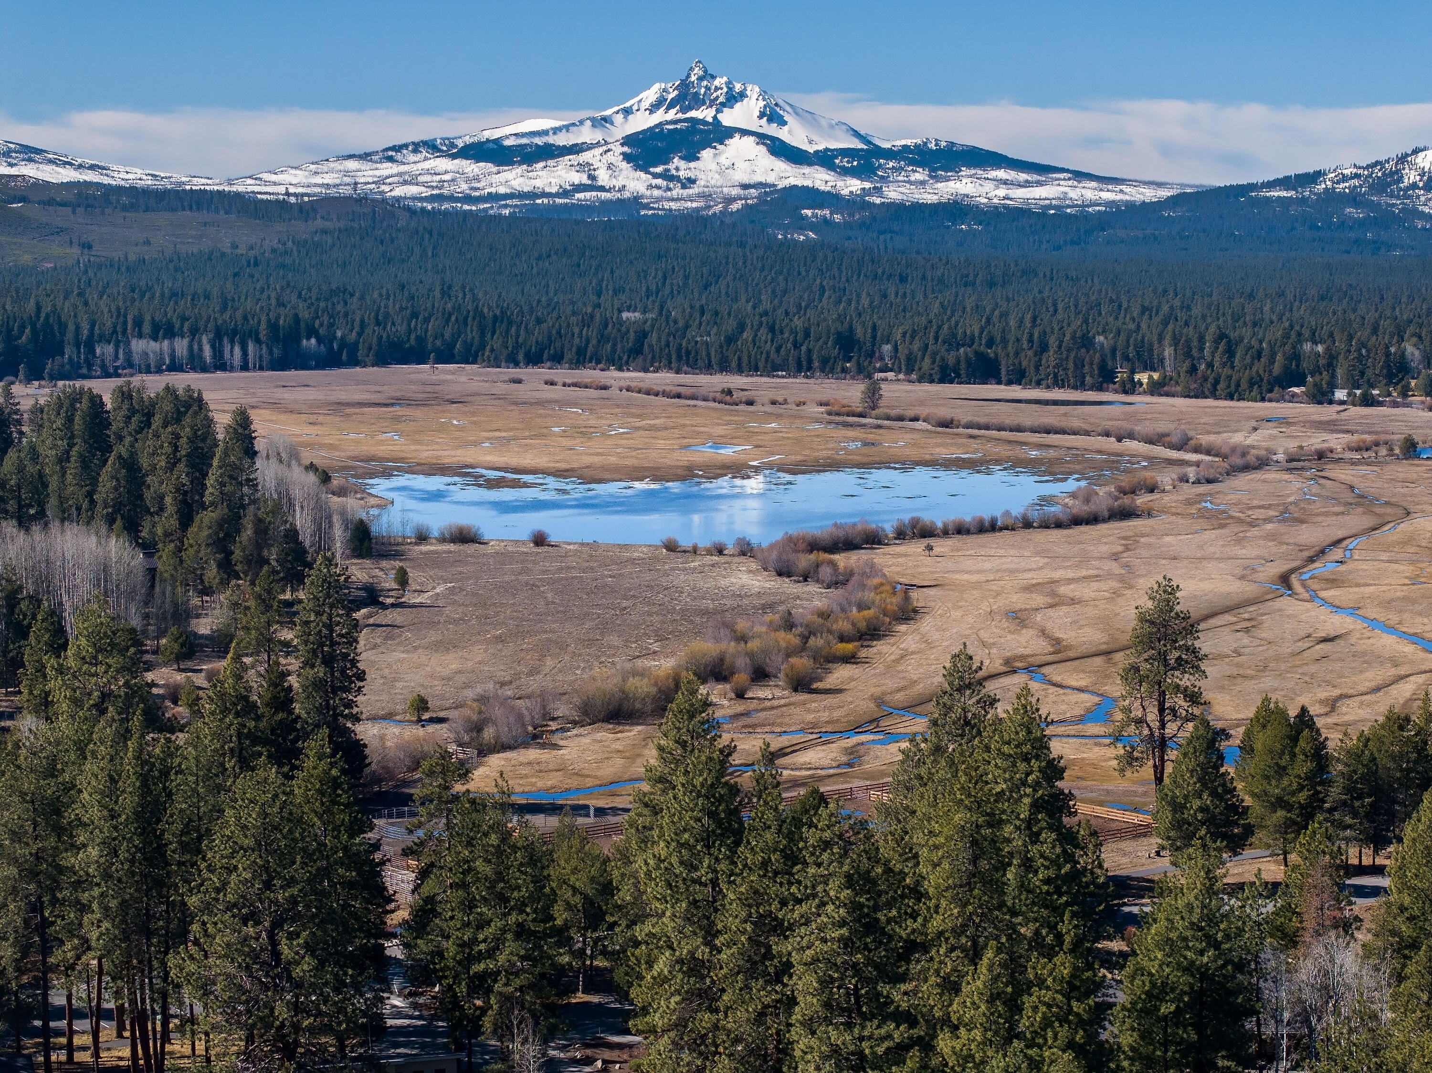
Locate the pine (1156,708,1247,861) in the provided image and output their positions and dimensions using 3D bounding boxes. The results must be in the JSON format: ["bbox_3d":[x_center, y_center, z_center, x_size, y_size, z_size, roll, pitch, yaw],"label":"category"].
[{"bbox_3d":[63.460,32.280,377.030,12.240,19.350,11.870,0,5,0],"label":"pine"}]

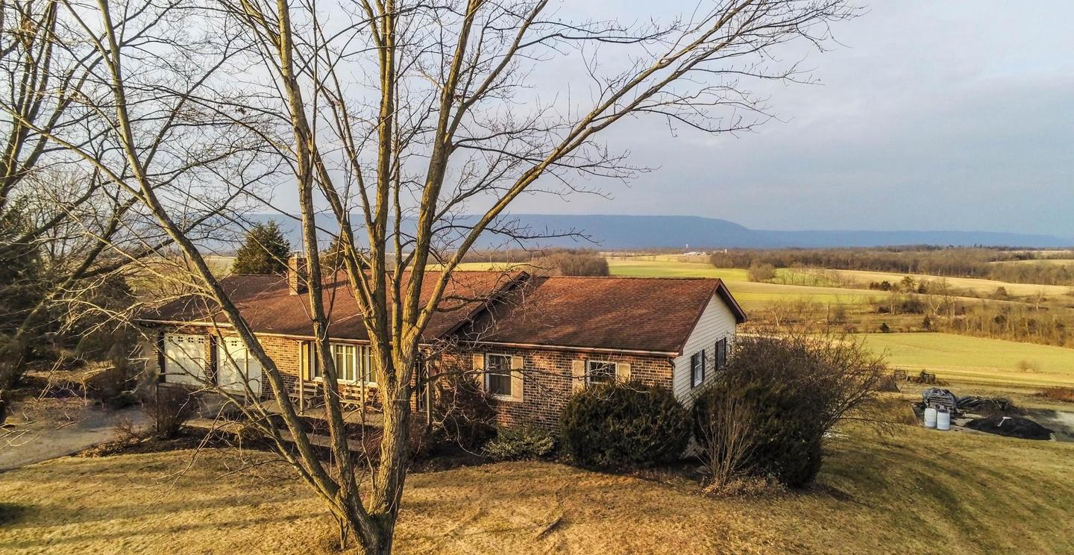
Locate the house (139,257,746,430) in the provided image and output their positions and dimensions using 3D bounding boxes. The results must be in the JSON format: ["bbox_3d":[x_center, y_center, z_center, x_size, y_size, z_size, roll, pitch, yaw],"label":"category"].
[{"bbox_3d":[-4.328,2.003,27.889,22.584,5.278,9.998,1,2,27],"label":"house"}]

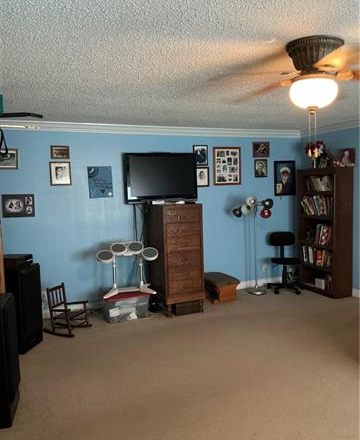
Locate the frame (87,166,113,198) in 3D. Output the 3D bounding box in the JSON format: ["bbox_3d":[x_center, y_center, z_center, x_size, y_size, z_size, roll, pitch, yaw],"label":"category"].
[{"bbox_3d":[-1.035,-0.485,5.057,0.305,0.412,0.020,-4,6,-23],"label":"frame"}]

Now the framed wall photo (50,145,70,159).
[{"bbox_3d":[-1.526,-0.861,4.936,0.226,0.159,0.030,-3,4,-22],"label":"framed wall photo"}]

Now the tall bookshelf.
[{"bbox_3d":[2.105,0.162,5.668,0.310,1.800,0.720,-4,6,-23],"label":"tall bookshelf"}]

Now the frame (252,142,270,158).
[{"bbox_3d":[1.264,-1.096,6.049,0.303,0.232,0.030,-3,4,-22],"label":"frame"}]

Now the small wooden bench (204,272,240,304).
[{"bbox_3d":[0.571,0.960,5.569,0.430,0.320,0.460,-4,6,-23],"label":"small wooden bench"}]

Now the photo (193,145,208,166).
[{"bbox_3d":[0.296,-0.946,5.667,0.233,0.288,0.030,-3,4,-22],"label":"photo"}]

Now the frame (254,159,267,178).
[{"bbox_3d":[1.262,-0.797,6.033,0.233,0.280,0.020,-4,6,-23],"label":"frame"}]

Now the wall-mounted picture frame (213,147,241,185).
[{"bbox_3d":[0.712,-0.792,5.791,0.463,0.567,0.025,-4,6,-23],"label":"wall-mounted picture frame"}]

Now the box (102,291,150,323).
[{"bbox_3d":[-0.698,1.062,4.859,0.556,0.298,0.397,-3,4,-22],"label":"box"}]

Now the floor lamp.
[{"bbox_3d":[1.097,0.372,5.737,0.580,1.430,0.470,-4,6,-23],"label":"floor lamp"}]

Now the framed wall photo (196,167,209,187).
[{"bbox_3d":[0.320,-0.634,5.696,0.229,0.290,0.030,-3,4,-22],"label":"framed wall photo"}]

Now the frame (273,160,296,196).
[{"bbox_3d":[1.694,-0.672,6.249,0.407,0.551,0.030,-3,4,-22],"label":"frame"}]

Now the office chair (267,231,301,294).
[{"bbox_3d":[1.572,0.632,5.816,0.520,0.870,0.550,-2,5,-5],"label":"office chair"}]

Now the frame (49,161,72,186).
[{"bbox_3d":[-1.524,-0.590,4.953,0.248,0.300,0.030,-3,4,-22],"label":"frame"}]

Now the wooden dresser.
[{"bbox_3d":[-0.051,0.479,5.107,0.527,1.386,0.576,-3,4,-22],"label":"wooden dresser"}]

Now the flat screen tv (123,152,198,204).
[{"bbox_3d":[-0.246,-0.556,5.187,0.990,0.650,0.110,-4,6,-23],"label":"flat screen tv"}]

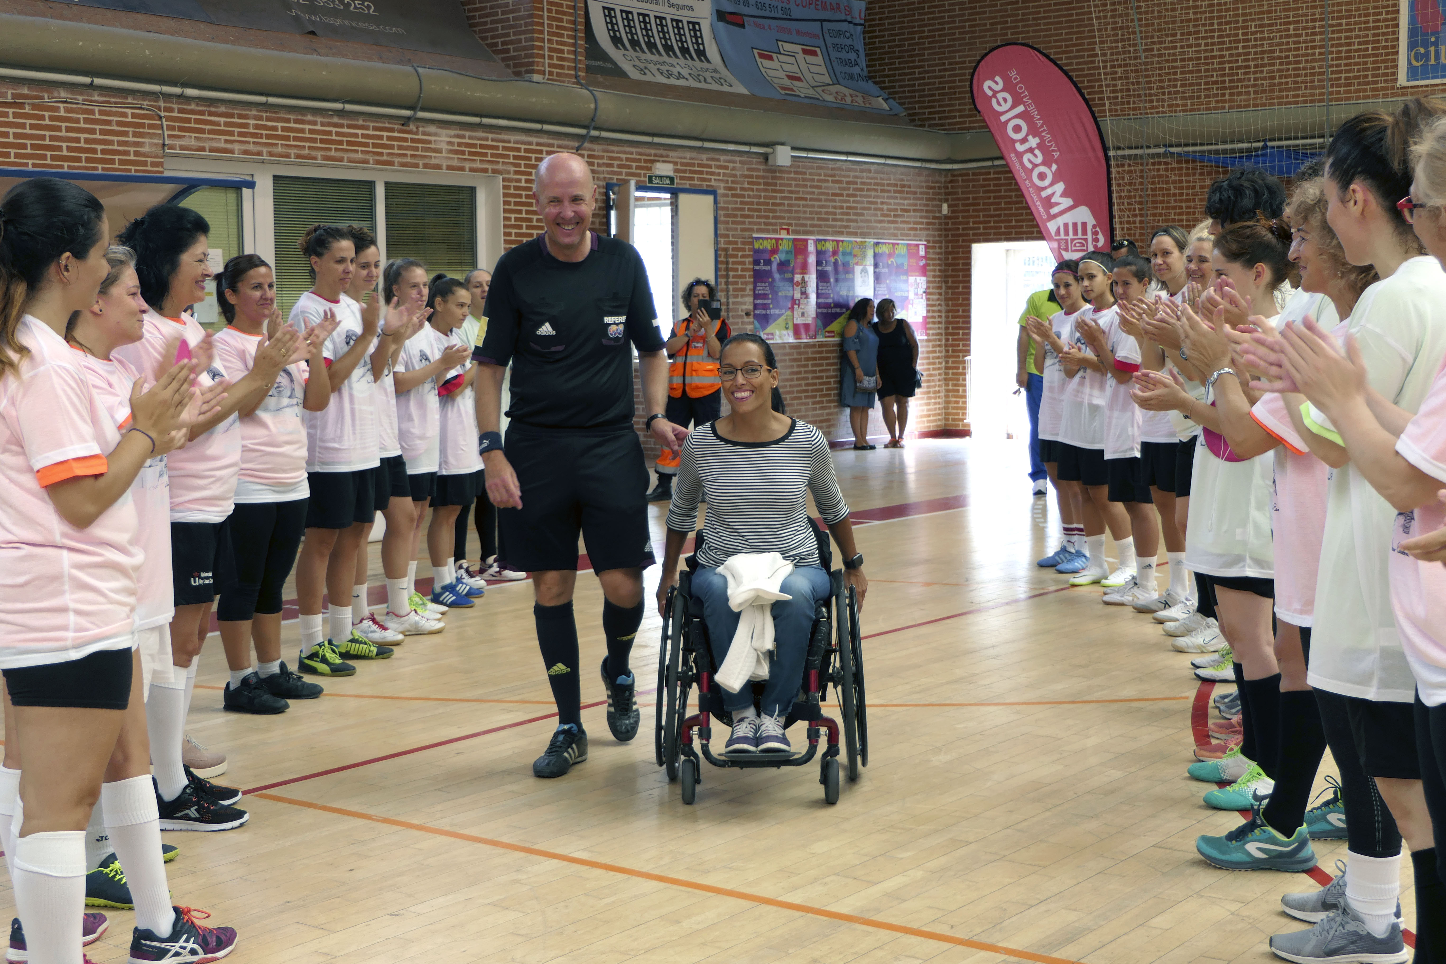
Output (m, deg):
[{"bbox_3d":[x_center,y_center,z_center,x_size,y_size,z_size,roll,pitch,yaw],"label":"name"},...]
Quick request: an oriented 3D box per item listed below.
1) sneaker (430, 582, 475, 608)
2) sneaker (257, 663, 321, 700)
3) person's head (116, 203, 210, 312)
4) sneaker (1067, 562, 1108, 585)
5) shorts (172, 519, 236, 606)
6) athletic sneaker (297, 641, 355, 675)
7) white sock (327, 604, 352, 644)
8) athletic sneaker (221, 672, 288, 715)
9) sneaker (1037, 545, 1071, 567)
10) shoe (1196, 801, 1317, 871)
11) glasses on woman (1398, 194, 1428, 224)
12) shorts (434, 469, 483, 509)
[{"bbox_3d":[-1.261,0.532,9.040,0.260,0.108,0.097,3,6,33],"label":"sneaker"},{"bbox_3d":[-1.569,0.722,6.985,0.265,0.112,0.100,1,5,12],"label":"sneaker"},{"bbox_3d":[-1.558,-0.623,5.370,0.255,0.300,0.190,1,5,10],"label":"person's head"},{"bbox_3d":[1.825,0.455,9.609,0.275,0.105,0.100,-4,6,-33],"label":"sneaker"},{"bbox_3d":[-1.504,0.145,5.214,0.280,0.380,0.355,1,6,18],"label":"shorts"},{"bbox_3d":[-1.517,0.684,7.402,0.278,0.112,0.100,2,6,28],"label":"athletic sneaker"},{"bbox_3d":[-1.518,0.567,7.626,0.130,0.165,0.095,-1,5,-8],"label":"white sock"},{"bbox_3d":[-1.616,0.735,6.683,0.268,0.125,0.105,1,5,24],"label":"athletic sneaker"},{"bbox_3d":[1.787,0.395,10.282,0.280,0.105,0.100,-4,6,-30],"label":"sneaker"},{"bbox_3d":[1.315,0.880,4.748,0.285,0.135,0.105,1,5,13],"label":"shoe"},{"bbox_3d":[1.229,-0.456,3.200,0.140,0.047,0.140,-4,6,-33],"label":"glasses on woman"},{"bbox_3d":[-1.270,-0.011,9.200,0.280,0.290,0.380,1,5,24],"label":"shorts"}]

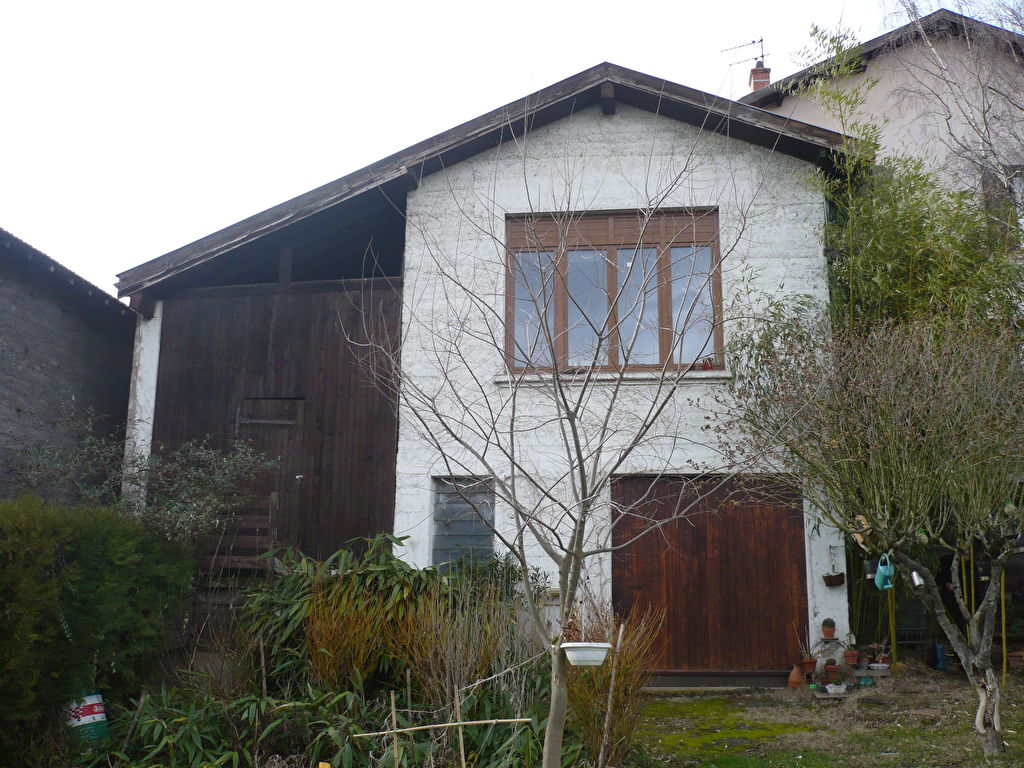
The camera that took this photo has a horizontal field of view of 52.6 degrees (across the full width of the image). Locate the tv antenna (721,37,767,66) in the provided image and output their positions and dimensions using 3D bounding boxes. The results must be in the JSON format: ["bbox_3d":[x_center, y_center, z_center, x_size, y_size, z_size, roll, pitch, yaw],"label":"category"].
[{"bbox_3d":[5.573,-7.970,24.819,1.120,0.750,0.350,-7,-14,31],"label":"tv antenna"}]

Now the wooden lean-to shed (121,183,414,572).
[{"bbox_3d":[-2.831,0.248,13.917,3.380,4.470,4.000,-1,-12,6],"label":"wooden lean-to shed"}]

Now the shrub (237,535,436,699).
[{"bbox_3d":[-1.637,2.182,9.773,1.850,1.460,1.500,-1,-12,6],"label":"shrub"}]

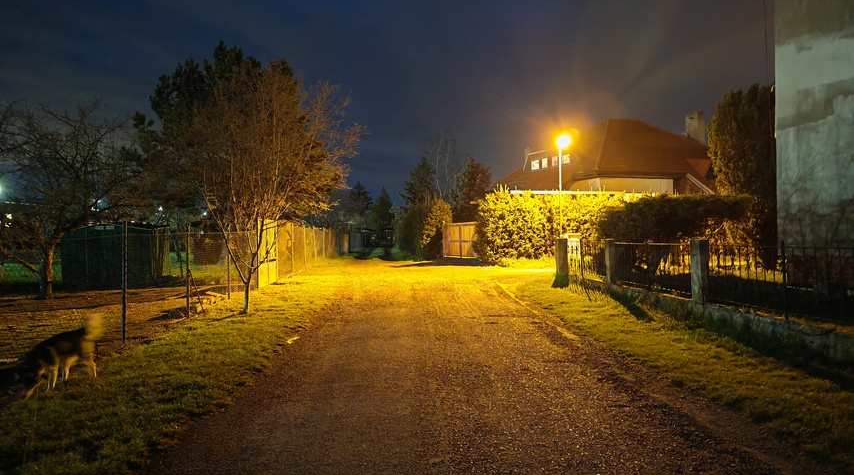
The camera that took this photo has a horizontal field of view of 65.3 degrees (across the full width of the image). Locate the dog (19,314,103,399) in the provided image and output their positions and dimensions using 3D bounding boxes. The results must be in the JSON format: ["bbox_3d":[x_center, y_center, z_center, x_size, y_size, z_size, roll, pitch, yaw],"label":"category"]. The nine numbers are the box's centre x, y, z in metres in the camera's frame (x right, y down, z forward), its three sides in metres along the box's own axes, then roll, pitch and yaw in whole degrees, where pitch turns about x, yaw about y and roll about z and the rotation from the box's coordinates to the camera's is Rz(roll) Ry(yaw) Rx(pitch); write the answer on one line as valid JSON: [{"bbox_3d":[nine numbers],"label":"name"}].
[{"bbox_3d":[-3.800,1.210,6.950,0.300,0.680,0.980,0,0,27],"label":"dog"}]

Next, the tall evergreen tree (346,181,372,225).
[{"bbox_3d":[-8.600,-3.000,85.000,3.600,8.300,3.600,0,0,0],"label":"tall evergreen tree"}]

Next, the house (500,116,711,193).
[{"bbox_3d":[12.700,-3.500,50.000,10.300,9.600,13.500,0,0,-22],"label":"house"}]

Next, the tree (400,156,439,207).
[{"bbox_3d":[-0.500,-2.950,58.000,3.700,8.400,3.700,0,0,0],"label":"tree"}]

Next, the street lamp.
[{"bbox_3d":[6.710,-1.860,33.000,0.400,6.500,0.700,0,0,12],"label":"street lamp"}]

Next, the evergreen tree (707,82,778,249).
[{"bbox_3d":[12.500,-2.400,26.000,2.800,7.100,2.800,0,0,0],"label":"evergreen tree"}]

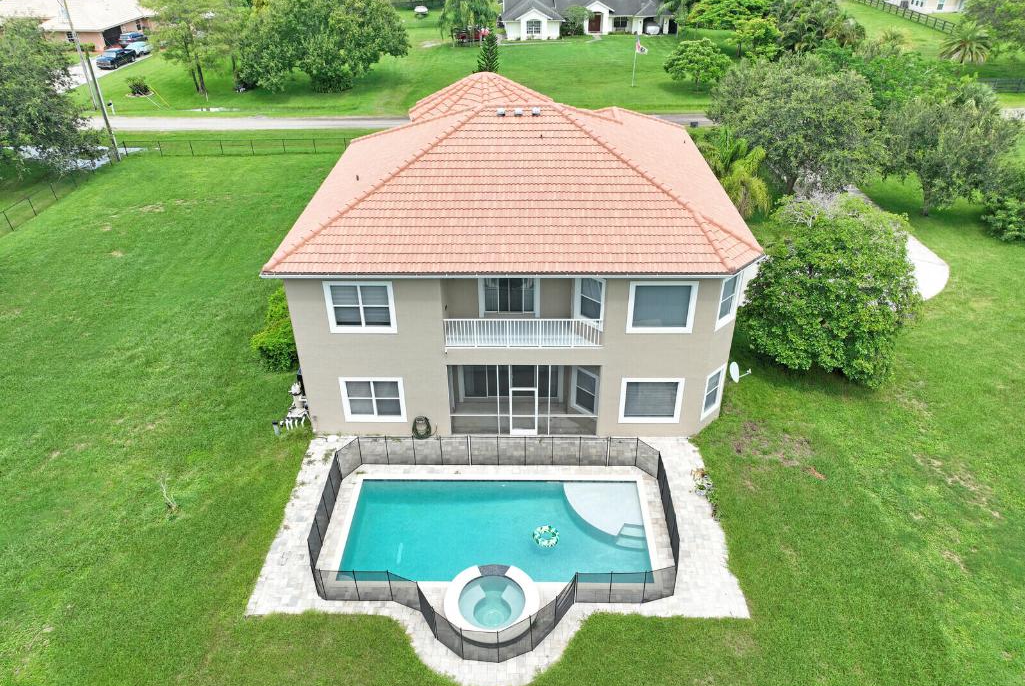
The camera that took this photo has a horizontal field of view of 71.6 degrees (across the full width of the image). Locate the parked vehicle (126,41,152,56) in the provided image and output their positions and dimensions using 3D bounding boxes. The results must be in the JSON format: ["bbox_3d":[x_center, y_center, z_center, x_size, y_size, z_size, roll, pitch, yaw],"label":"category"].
[{"bbox_3d":[-47.593,-37.791,90.803,1.850,1.550,4.600,2,32,3],"label":"parked vehicle"}]

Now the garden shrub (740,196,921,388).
[{"bbox_3d":[12.230,-2.244,27.690,6.300,6.600,6.300,0,32,2],"label":"garden shrub"}]

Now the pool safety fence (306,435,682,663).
[{"bbox_3d":[-0.500,5.540,20.616,10.200,1.220,7.400,0,32,2],"label":"pool safety fence"}]

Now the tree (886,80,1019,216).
[{"bbox_3d":[25.549,-10.865,41.394,7.600,7.400,7.400,0,32,0],"label":"tree"}]

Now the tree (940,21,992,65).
[{"bbox_3d":[46.652,-30.451,73.408,4.600,5.200,4.600,0,32,2],"label":"tree"}]

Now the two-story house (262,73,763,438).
[{"bbox_3d":[0.338,-5.380,29.639,16.600,10.200,17.000,0,32,2],"label":"two-story house"}]

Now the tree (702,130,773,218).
[{"bbox_3d":[12.409,-9.284,40.035,4.200,5.500,4.200,0,32,2],"label":"tree"}]

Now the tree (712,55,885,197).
[{"bbox_3d":[17.008,-12.896,43.065,10.000,8.300,10.000,0,32,2],"label":"tree"}]

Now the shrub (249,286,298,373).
[{"bbox_3d":[-9.302,-0.582,30.436,2.600,1.650,4.200,0,32,0],"label":"shrub"}]

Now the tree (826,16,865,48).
[{"bbox_3d":[37.253,-34.211,80.077,4.000,4.800,4.000,0,32,2],"label":"tree"}]

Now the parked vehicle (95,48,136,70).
[{"bbox_3d":[-46.998,-33.781,83.997,1.950,1.850,5.500,2,32,4],"label":"parked vehicle"}]

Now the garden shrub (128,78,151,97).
[{"bbox_3d":[-37.645,-25.898,71.652,2.000,1.700,2.000,0,32,2],"label":"garden shrub"}]

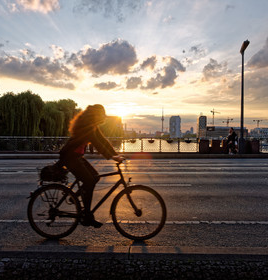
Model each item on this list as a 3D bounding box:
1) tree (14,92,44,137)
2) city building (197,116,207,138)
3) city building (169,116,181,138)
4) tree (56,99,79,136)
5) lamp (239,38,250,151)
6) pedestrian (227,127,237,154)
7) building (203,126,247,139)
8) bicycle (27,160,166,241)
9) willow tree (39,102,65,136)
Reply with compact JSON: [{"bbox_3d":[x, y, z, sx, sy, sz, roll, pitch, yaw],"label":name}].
[{"bbox_3d":[-29.100,-4.900,78.000,9.000,17.500,9.000,0,1,0],"label":"tree"},{"bbox_3d":[149.000,-23.500,625.000,19.000,57.000,21.000,0,1,2],"label":"city building"},{"bbox_3d":[103.000,-27.500,720.000,27.000,65.000,24.000,0,1,2],"label":"city building"},{"bbox_3d":[-17.946,-4.688,75.000,8.000,13.000,8.000,0,1,0],"label":"tree"},{"bbox_3d":[7.770,-2.870,19.600,0.450,7.800,1.300,0,1,2],"label":"lamp"},{"bbox_3d":[6.357,0.078,18.200,0.480,1.780,0.530,0,1,-30],"label":"pedestrian"},{"bbox_3d":[173.196,-13.250,530.000,74.000,24.000,50.000,0,1,18],"label":"building"},{"bbox_3d":[-0.480,0.765,3.580,1.780,1.040,0.580,0,1,2],"label":"bicycle"},{"bbox_3d":[-28.900,-4.600,98.000,9.300,17.000,9.300,0,1,0],"label":"willow tree"}]

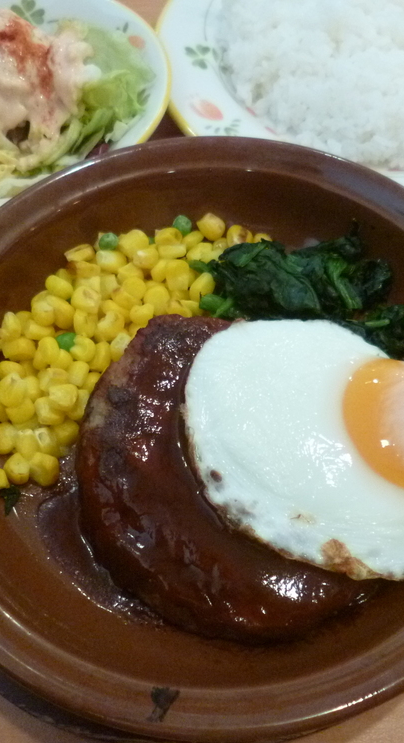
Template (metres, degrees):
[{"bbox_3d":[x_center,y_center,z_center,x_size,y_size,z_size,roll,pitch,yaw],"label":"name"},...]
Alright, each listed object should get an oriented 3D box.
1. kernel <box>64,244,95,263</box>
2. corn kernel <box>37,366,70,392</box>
[{"bbox_3d":[-0.050,-0.048,0.278,0.012,0.007,0.007,-20,83,-8],"label":"kernel"},{"bbox_3d":[-0.053,0.003,0.243,0.010,0.007,0.009,0,75,-6],"label":"corn kernel"}]

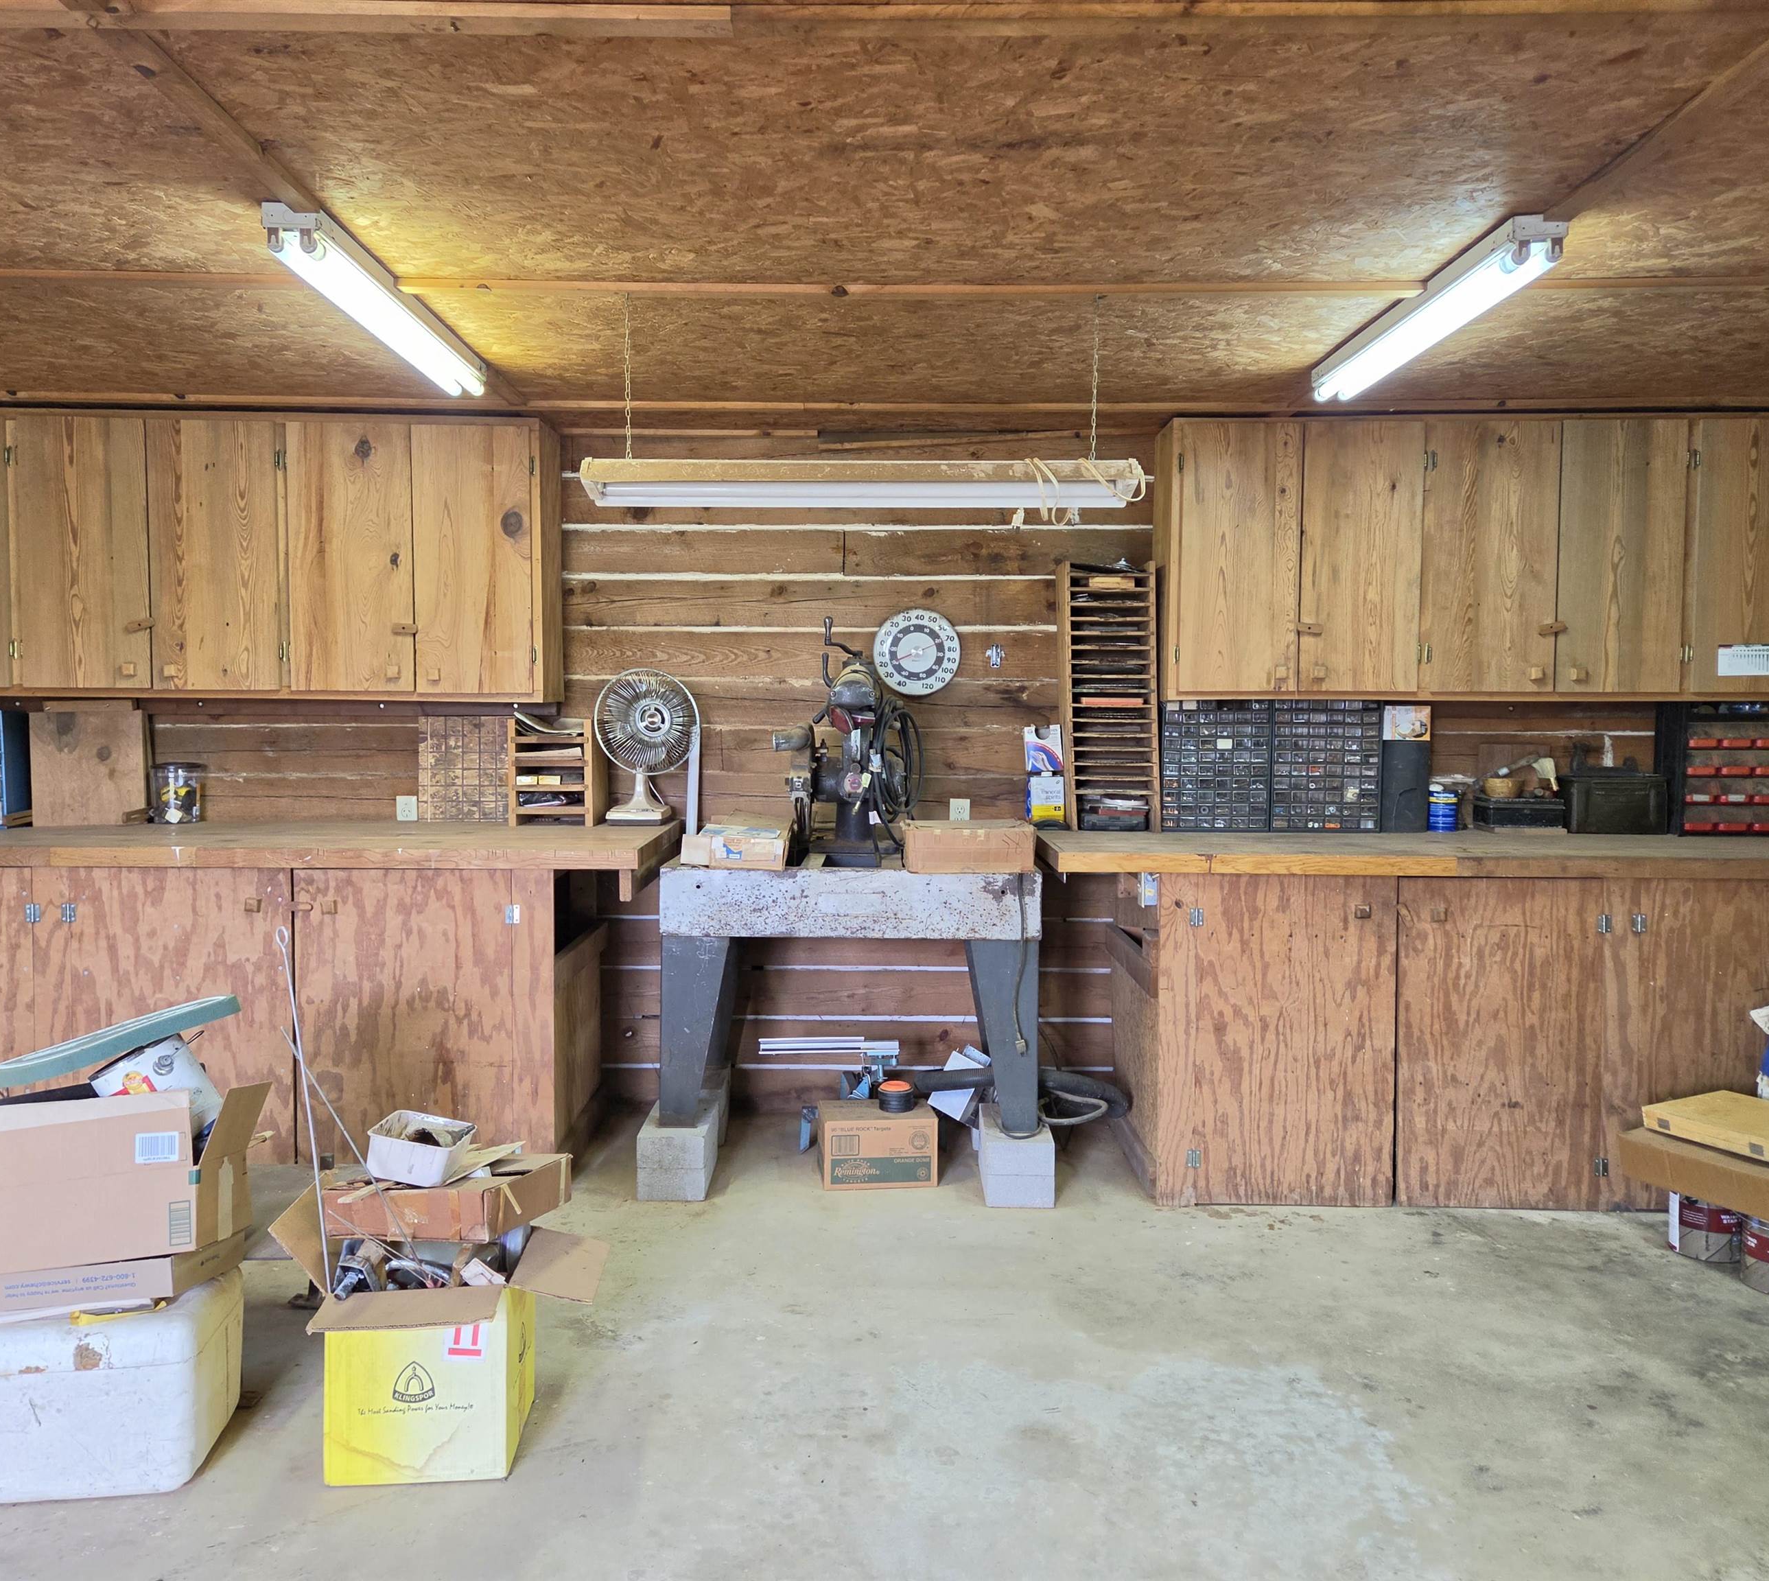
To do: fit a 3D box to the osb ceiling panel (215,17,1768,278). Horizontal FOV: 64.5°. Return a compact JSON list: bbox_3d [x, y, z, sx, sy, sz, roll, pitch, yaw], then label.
[{"bbox_3d":[0.085,-1.145,2.651,2.450,0.014,1.210,0,3,-1],"label":"osb ceiling panel"}]

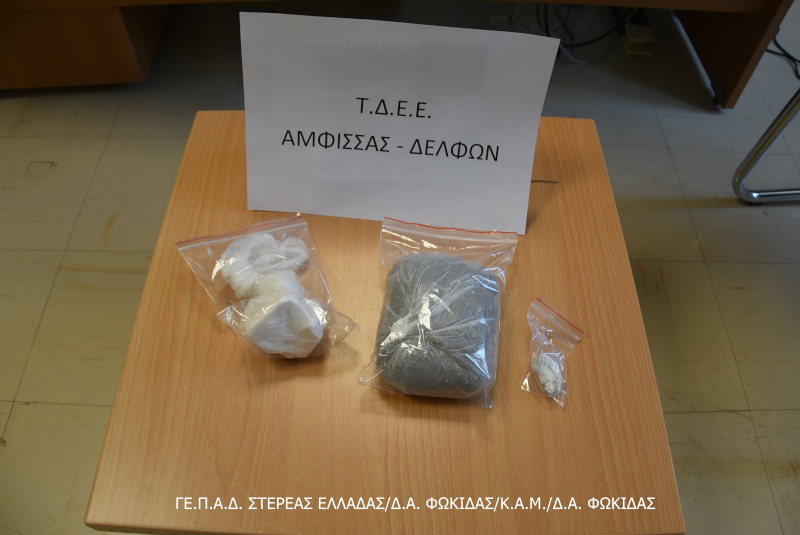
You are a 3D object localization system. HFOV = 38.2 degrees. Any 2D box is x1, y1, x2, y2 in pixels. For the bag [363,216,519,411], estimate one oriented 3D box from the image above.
[{"bbox_3d":[0.035,0.024,1.086,0.138,0.055,0.229,6,40,6],"label":"bag"}]

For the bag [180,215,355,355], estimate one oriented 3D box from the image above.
[{"bbox_3d":[-0.124,0.010,1.097,0.132,0.056,0.188,-15,43,-18],"label":"bag"}]

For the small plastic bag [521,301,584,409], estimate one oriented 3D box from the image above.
[{"bbox_3d":[0.137,0.073,1.055,0.055,0.022,0.124,10,41,10],"label":"small plastic bag"}]

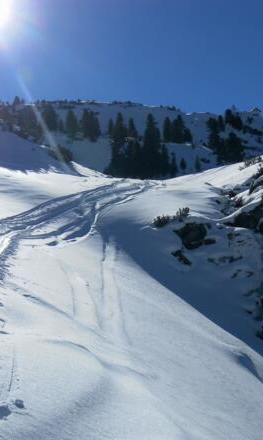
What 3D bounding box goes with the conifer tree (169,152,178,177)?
[{"bbox_3d":[9.555,-12.513,135.000,2.300,5.800,2.300,0,-5,0],"label":"conifer tree"}]

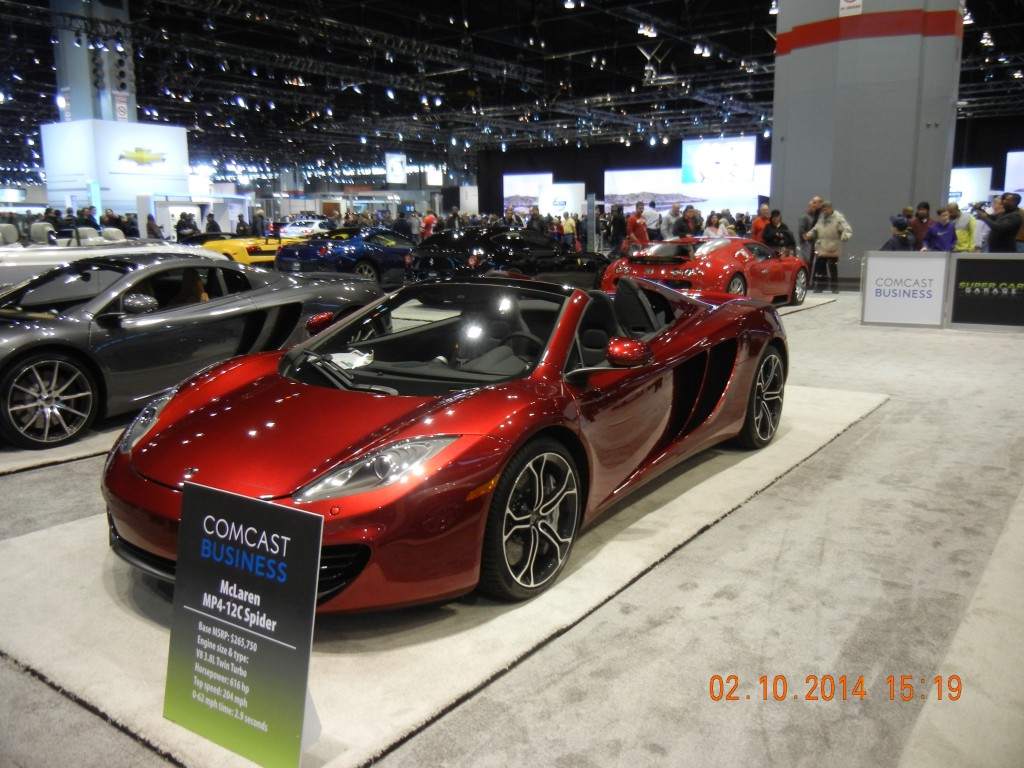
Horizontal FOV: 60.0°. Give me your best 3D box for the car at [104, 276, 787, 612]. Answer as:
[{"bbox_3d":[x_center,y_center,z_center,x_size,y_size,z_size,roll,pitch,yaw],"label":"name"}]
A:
[{"bbox_3d":[0.023,-0.030,4.770,1.950,1.190,4.500,7,12,33],"label":"car"}]

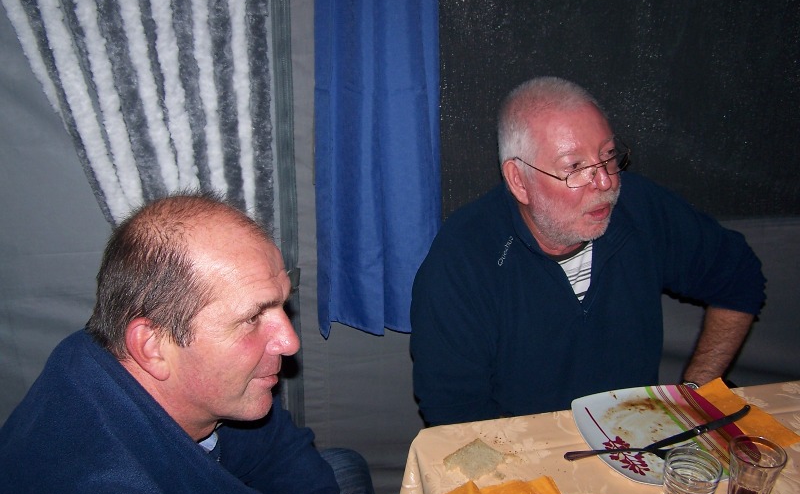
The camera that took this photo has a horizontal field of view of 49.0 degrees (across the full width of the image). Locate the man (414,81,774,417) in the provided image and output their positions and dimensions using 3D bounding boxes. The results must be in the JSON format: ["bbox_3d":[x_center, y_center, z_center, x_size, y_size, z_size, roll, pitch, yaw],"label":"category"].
[{"bbox_3d":[0.307,0.331,1.449,0.620,1.200,0.720,-4,23,-17],"label":"man"}]

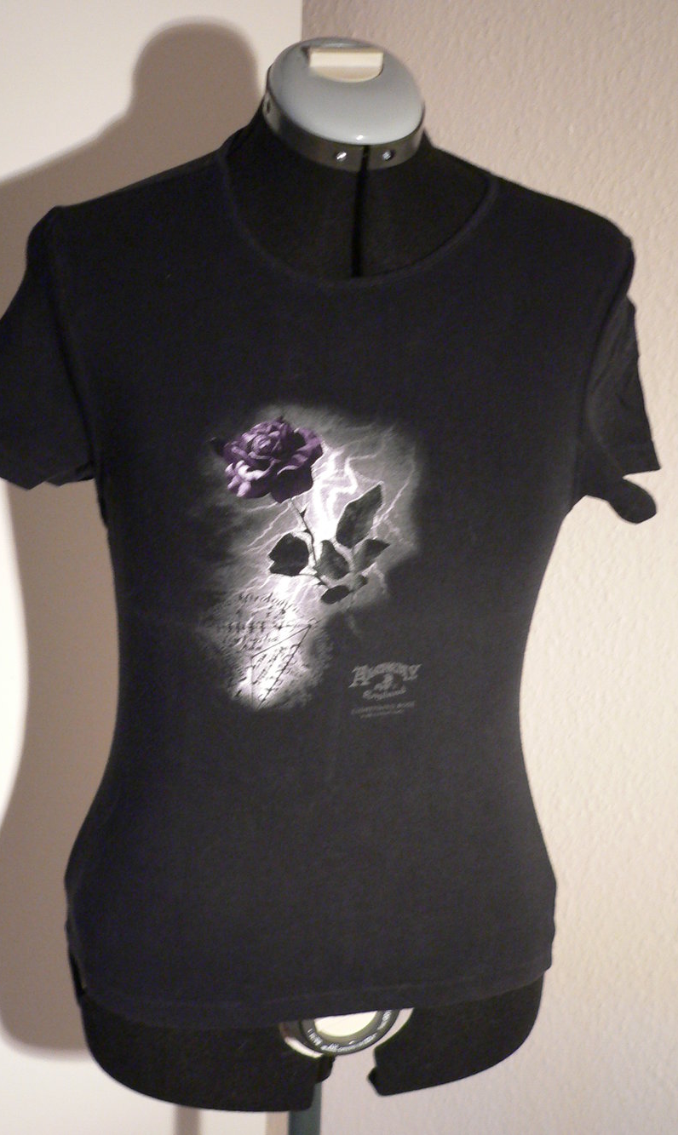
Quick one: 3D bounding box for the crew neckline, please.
[{"bbox_3d":[0.008,-0.238,1.333,0.190,0.097,0.140,-1,16,-11],"label":"crew neckline"}]

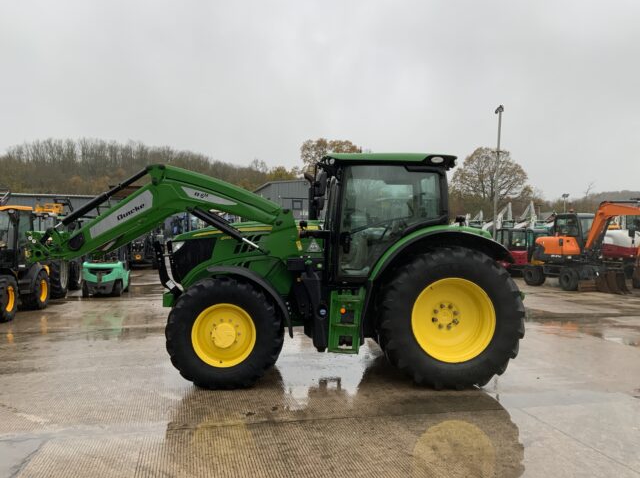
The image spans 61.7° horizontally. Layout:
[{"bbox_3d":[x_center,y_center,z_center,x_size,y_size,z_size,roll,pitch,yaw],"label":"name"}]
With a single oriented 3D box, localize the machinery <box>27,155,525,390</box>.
[{"bbox_3d":[-0.470,0.335,7.520,6.500,2.970,2.450,0,0,-3],"label":"machinery"}]

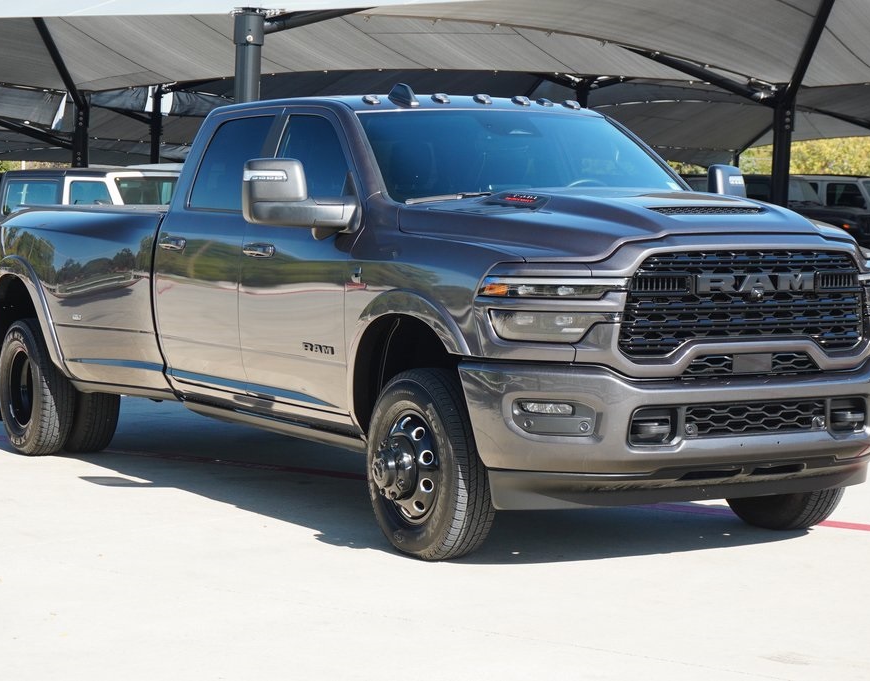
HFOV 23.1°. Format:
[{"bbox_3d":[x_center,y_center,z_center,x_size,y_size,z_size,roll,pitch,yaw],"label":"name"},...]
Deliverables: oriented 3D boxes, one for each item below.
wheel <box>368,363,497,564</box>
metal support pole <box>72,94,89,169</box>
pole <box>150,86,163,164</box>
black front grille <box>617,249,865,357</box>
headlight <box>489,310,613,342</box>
[{"bbox_3d":[-0.064,0.502,8.721,0.345,0.790,0.795,-2,4,-29],"label":"wheel"},{"bbox_3d":[-6.160,-2.585,37.105,0.270,3.380,0.270,0,4,0],"label":"metal support pole"},{"bbox_3d":[-6.035,-3.471,46.125,0.200,4.030,0.200,0,4,0],"label":"pole"},{"bbox_3d":[1.256,-0.153,8.439,1.220,0.420,0.140,-2,4,-30],"label":"black front grille"},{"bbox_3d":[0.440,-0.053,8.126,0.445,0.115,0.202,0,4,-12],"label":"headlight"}]

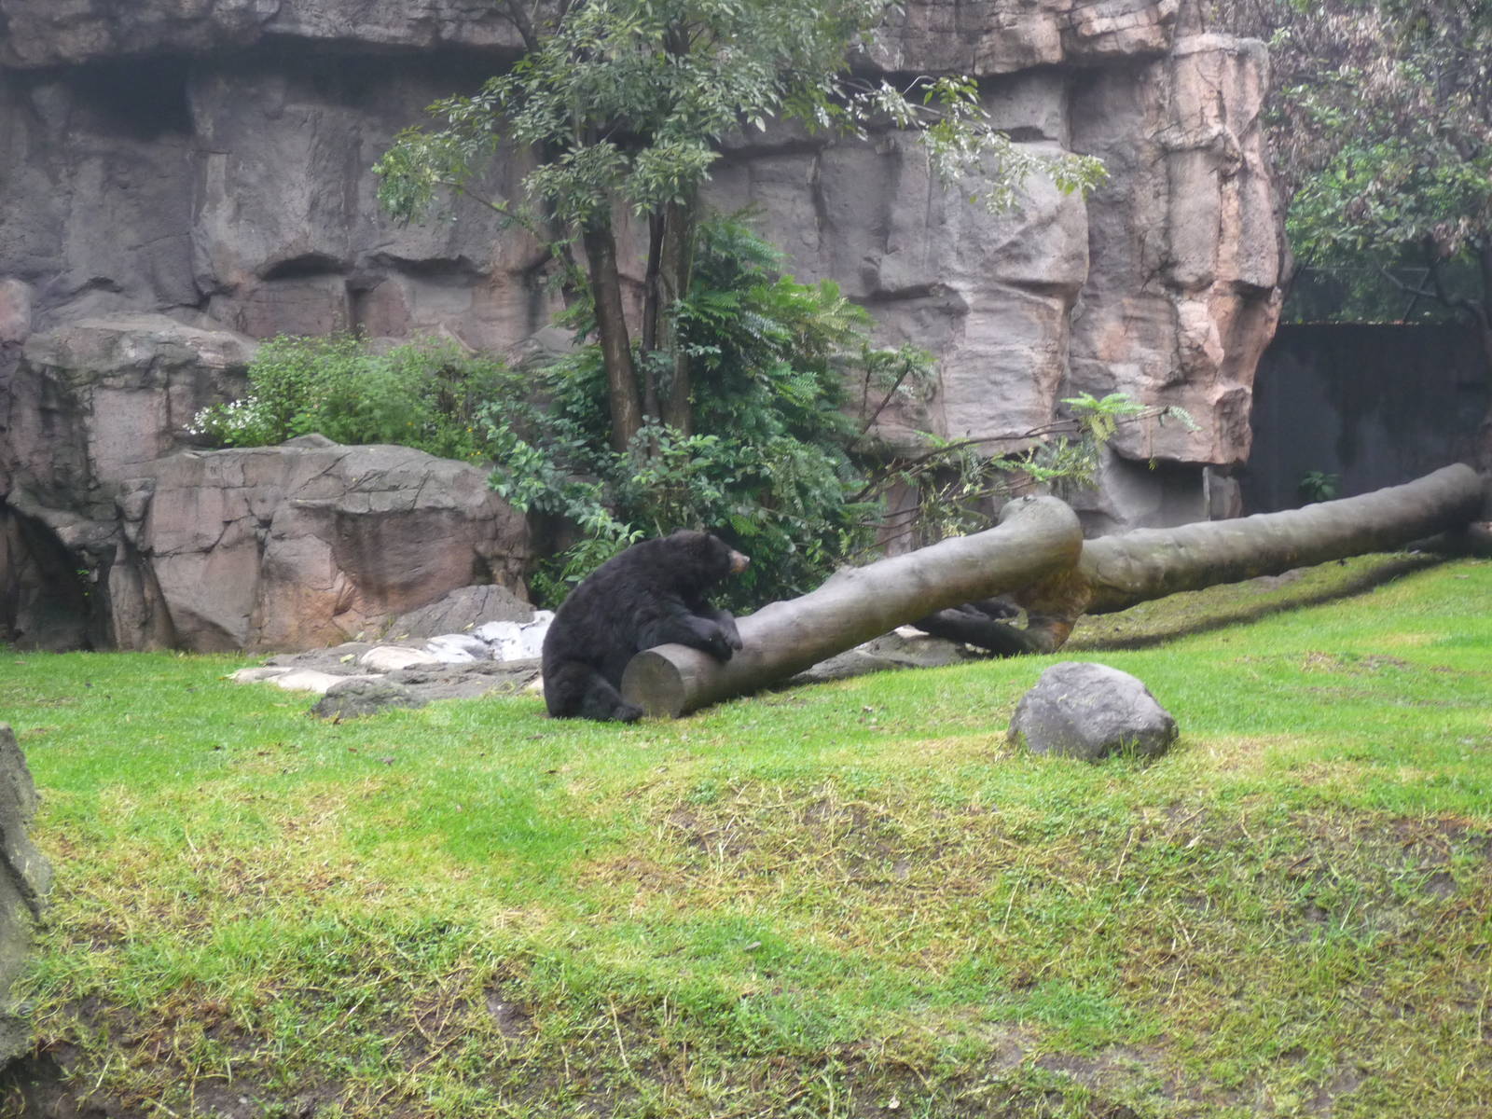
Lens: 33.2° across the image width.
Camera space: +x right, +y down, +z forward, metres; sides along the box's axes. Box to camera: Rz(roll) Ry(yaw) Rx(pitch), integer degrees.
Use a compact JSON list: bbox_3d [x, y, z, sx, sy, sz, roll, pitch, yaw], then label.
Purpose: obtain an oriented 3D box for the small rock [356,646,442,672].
[{"bbox_3d":[-2.129,0.614,15.400,0.500,0.140,0.320,0,3,0],"label":"small rock"}]

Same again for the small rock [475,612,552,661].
[{"bbox_3d":[-1.435,0.473,15.500,0.500,0.280,0.340,0,3,0],"label":"small rock"}]

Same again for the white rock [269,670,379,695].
[{"bbox_3d":[-2.525,0.733,14.900,0.620,0.130,0.340,0,3,0],"label":"white rock"}]

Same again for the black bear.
[{"bbox_3d":[-0.546,0.367,13.700,1.120,1.000,0.720,0,3,-3],"label":"black bear"}]

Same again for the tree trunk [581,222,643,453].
[{"bbox_3d":[-0.934,-1.554,17.500,0.200,1.620,0.200,-8,2,0],"label":"tree trunk"}]

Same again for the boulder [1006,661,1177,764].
[{"bbox_3d":[1.626,0.701,11.700,0.740,0.430,0.560,0,3,0],"label":"boulder"}]

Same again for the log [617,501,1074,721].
[{"bbox_3d":[0.710,0.262,14.650,0.460,0.480,3.760,3,15,43],"label":"log"}]

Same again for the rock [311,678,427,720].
[{"bbox_3d":[-2.172,0.802,14.400,0.630,0.220,0.420,0,3,0],"label":"rock"}]

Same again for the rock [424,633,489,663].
[{"bbox_3d":[-1.796,0.553,15.500,0.390,0.150,0.280,0,3,0],"label":"rock"}]

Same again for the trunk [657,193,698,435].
[{"bbox_3d":[-0.480,-1.736,17.600,0.230,1.680,0.220,0,3,0],"label":"trunk"}]

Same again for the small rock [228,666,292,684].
[{"bbox_3d":[-2.971,0.706,15.300,0.370,0.090,0.240,0,3,0],"label":"small rock"}]

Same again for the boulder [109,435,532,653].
[{"bbox_3d":[-2.931,-0.092,17.200,2.800,1.420,1.500,0,3,0],"label":"boulder"}]

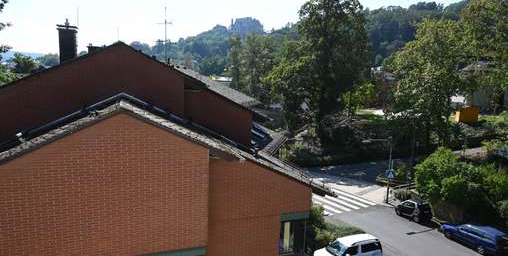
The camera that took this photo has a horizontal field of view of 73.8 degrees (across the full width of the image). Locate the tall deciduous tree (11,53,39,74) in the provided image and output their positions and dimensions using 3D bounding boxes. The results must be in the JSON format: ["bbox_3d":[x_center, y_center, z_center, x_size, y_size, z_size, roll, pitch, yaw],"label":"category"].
[{"bbox_3d":[-38.911,-8.529,57.575,5.586,8.137,5.586,-3,10,-34],"label":"tall deciduous tree"}]

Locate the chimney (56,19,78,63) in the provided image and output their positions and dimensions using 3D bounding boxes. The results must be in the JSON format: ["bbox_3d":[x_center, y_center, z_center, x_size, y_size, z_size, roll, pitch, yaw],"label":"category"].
[{"bbox_3d":[-6.746,-3.120,12.310,0.620,1.595,0.650,-1,8,-21],"label":"chimney"}]

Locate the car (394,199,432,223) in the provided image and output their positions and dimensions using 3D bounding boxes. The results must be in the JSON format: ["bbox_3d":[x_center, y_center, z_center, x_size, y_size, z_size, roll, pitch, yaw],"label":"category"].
[{"bbox_3d":[12.975,6.569,27.623,1.530,1.550,2.550,-2,9,-27],"label":"car"}]

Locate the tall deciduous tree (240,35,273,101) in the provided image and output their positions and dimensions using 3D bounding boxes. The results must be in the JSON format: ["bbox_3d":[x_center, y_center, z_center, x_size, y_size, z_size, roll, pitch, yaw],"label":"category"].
[{"bbox_3d":[0.532,-8.640,57.355,5.653,14.332,5.653,2,8,0],"label":"tall deciduous tree"}]

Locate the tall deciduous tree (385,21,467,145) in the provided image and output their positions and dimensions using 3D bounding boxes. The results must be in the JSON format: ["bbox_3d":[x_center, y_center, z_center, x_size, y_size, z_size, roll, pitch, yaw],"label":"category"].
[{"bbox_3d":[22.664,-5.661,44.529,10.319,16.605,10.319,6,9,26],"label":"tall deciduous tree"}]

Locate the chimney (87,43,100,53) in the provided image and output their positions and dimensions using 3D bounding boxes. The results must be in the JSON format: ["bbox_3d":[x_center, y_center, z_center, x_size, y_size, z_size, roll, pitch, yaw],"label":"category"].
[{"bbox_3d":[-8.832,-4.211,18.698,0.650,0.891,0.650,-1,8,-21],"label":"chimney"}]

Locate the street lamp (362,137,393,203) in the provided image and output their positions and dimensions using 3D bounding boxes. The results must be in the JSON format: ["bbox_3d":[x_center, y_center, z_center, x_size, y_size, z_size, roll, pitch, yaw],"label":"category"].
[{"bbox_3d":[10.542,3.811,29.253,3.450,5.870,0.300,-2,9,-25],"label":"street lamp"}]

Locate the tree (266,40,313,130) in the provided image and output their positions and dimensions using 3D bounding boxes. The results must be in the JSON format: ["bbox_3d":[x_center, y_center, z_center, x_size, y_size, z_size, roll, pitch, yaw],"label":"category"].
[{"bbox_3d":[4.760,-5.222,45.692,6.065,13.094,6.065,3,8,6],"label":"tree"}]

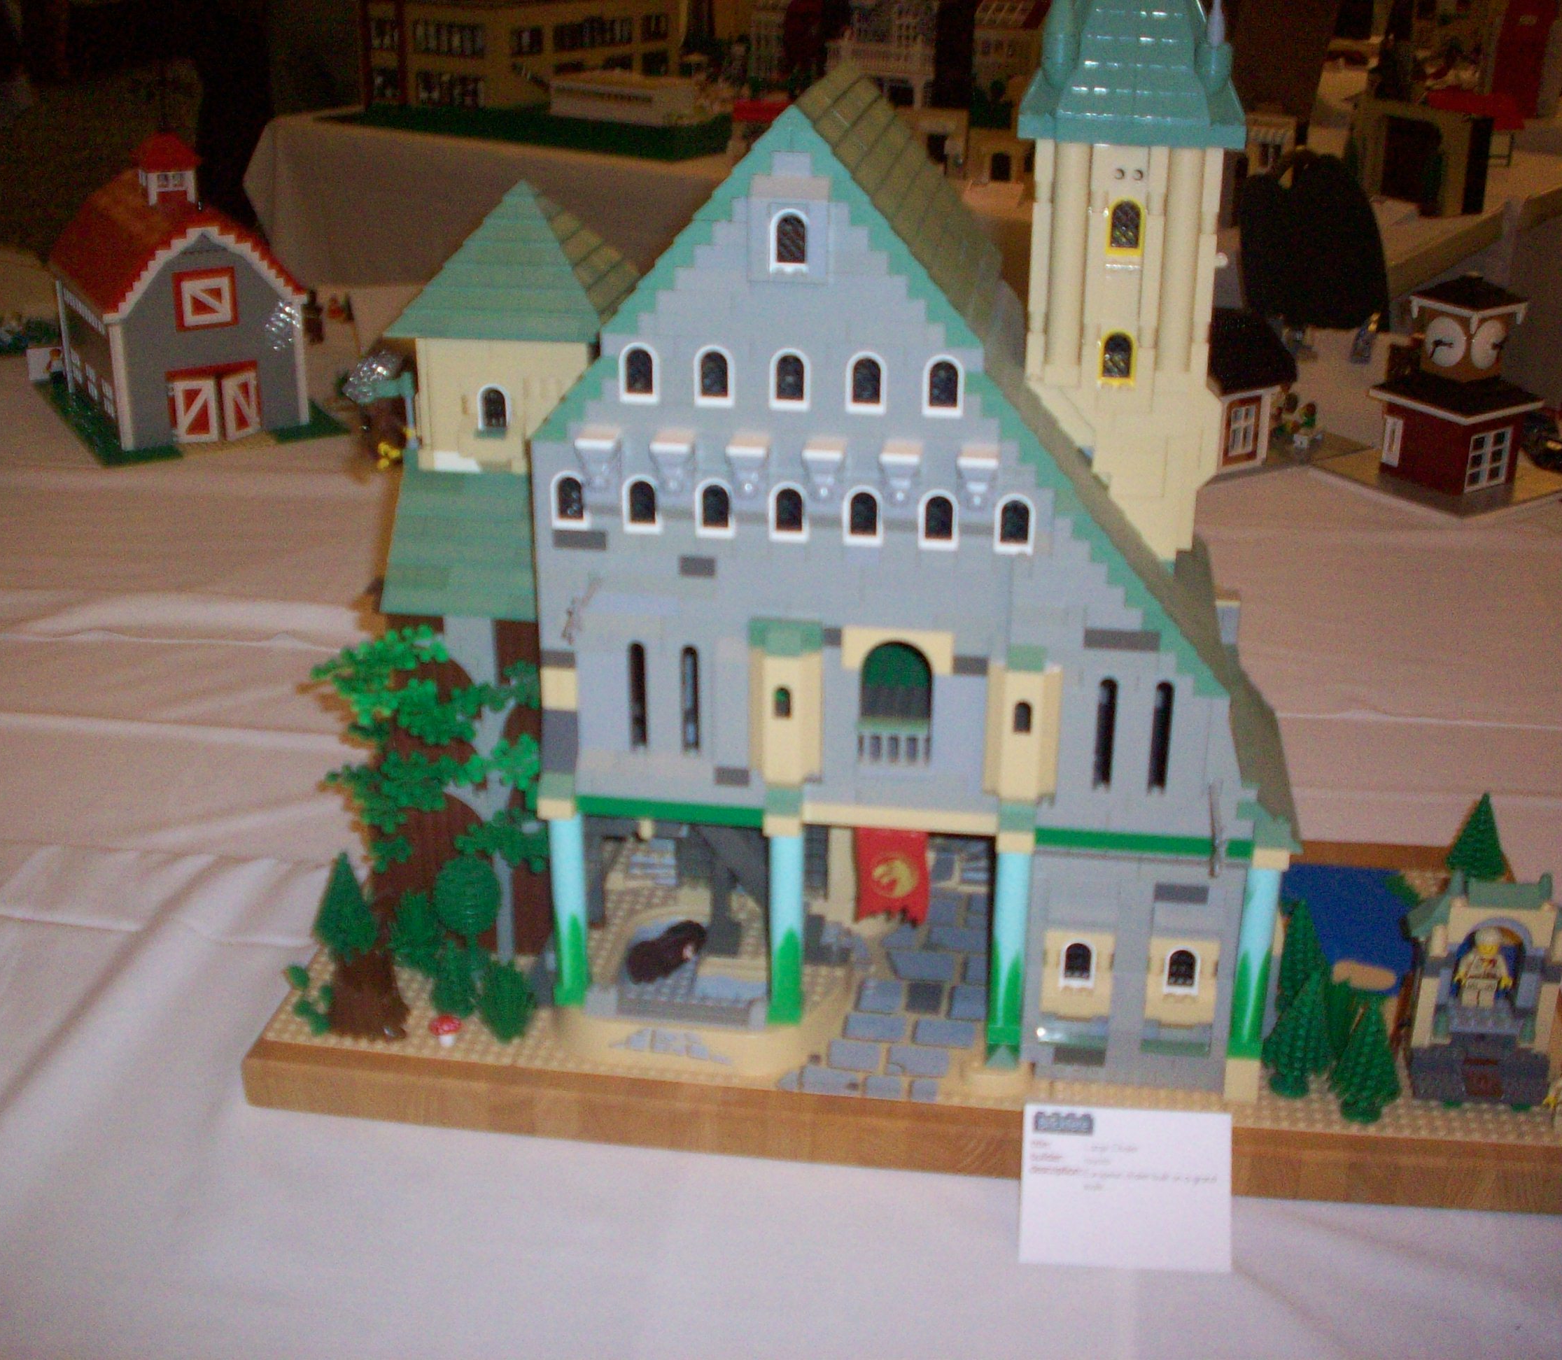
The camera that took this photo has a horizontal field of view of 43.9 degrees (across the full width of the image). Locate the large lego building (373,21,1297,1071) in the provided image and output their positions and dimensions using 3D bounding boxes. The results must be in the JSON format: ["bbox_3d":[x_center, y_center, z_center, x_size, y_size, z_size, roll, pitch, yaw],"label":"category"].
[{"bbox_3d":[0.027,-0.086,0.929,0.435,0.508,0.228,3,24,7],"label":"large lego building"}]

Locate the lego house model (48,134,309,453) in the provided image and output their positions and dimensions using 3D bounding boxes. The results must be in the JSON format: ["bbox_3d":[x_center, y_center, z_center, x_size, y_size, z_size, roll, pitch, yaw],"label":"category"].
[{"bbox_3d":[-0.645,-0.425,2.046,0.205,0.286,0.250,-13,27,-28],"label":"lego house model"}]

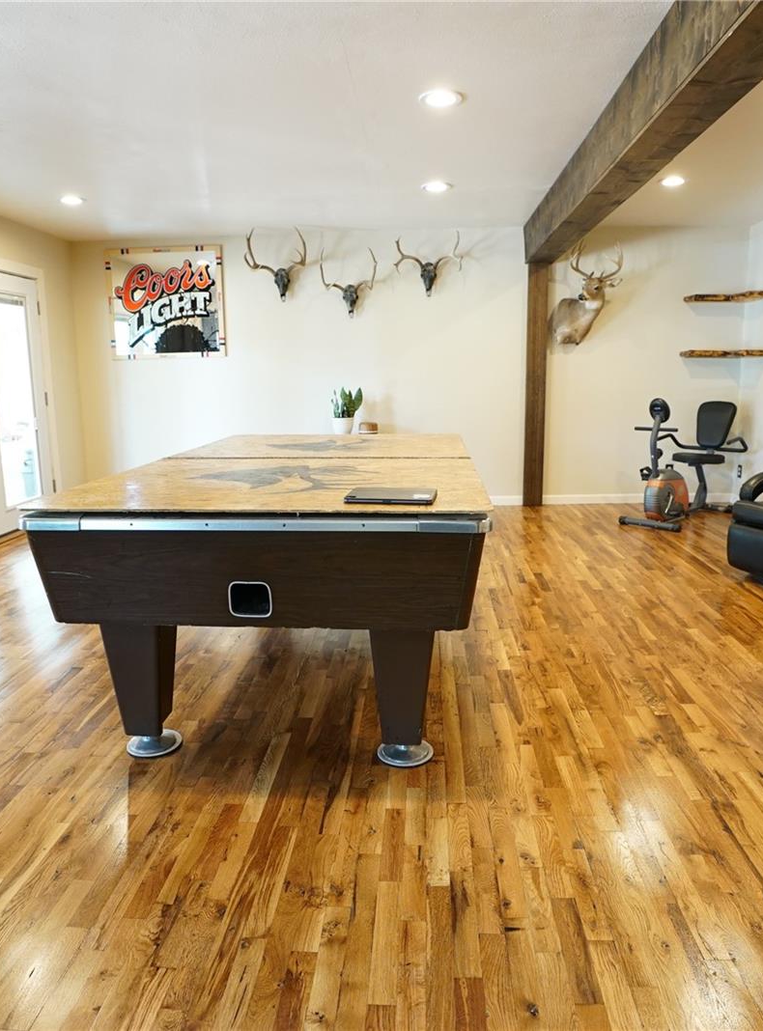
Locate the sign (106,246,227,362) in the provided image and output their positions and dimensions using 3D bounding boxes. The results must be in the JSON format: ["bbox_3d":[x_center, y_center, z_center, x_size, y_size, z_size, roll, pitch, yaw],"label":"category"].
[{"bbox_3d":[-1.973,-1.943,6.300,1.080,0.980,0.040,0,12,4],"label":"sign"}]

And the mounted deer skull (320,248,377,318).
[{"bbox_3d":[-0.287,-2.021,5.994,0.496,0.568,0.330,0,12,4],"label":"mounted deer skull"}]

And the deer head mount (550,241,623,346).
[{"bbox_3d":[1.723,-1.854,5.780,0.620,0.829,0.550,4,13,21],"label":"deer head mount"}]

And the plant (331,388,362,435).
[{"bbox_3d":[-0.312,-0.927,6.125,0.292,0.432,0.220,0,12,4],"label":"plant"}]

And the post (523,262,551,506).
[{"bbox_3d":[1.386,-1.145,6.199,0.183,2.146,0.110,0,12,4],"label":"post"}]

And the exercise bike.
[{"bbox_3d":[2.587,-0.478,5.767,1.240,0.990,0.580,-11,16,-40],"label":"exercise bike"}]

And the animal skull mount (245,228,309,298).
[{"bbox_3d":[-0.912,-2.196,6.000,0.551,0.594,0.330,0,12,4],"label":"animal skull mount"}]

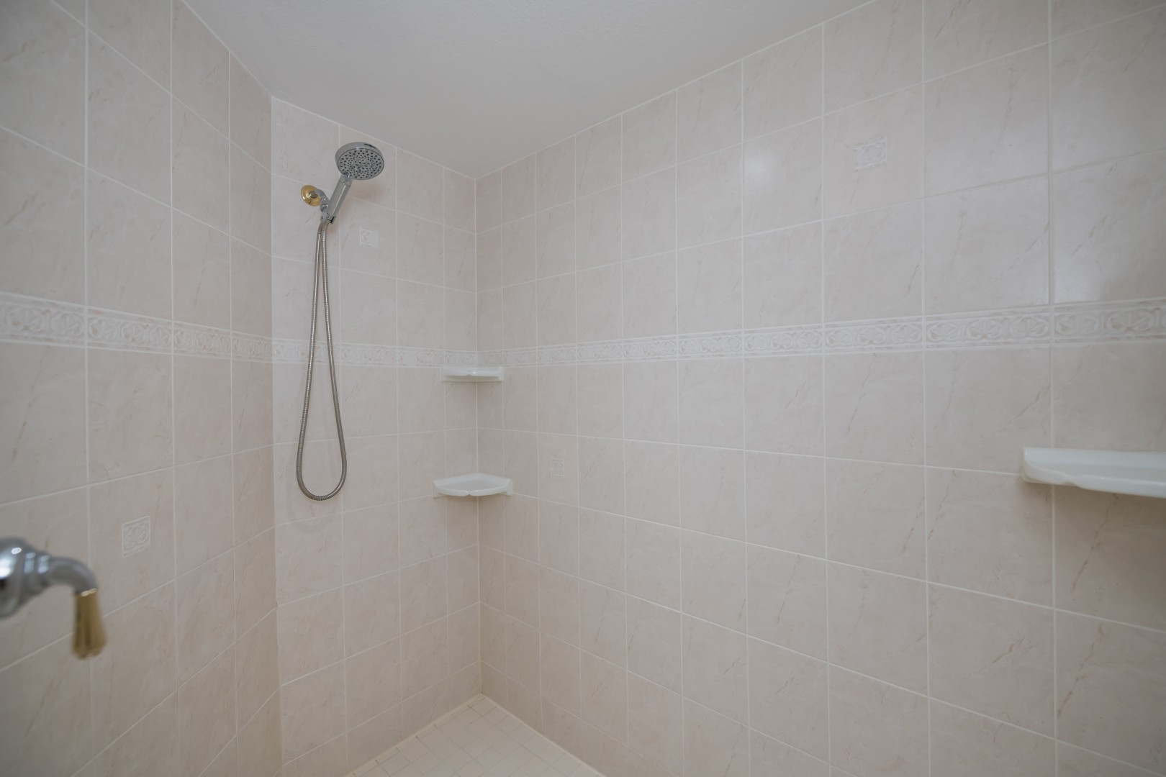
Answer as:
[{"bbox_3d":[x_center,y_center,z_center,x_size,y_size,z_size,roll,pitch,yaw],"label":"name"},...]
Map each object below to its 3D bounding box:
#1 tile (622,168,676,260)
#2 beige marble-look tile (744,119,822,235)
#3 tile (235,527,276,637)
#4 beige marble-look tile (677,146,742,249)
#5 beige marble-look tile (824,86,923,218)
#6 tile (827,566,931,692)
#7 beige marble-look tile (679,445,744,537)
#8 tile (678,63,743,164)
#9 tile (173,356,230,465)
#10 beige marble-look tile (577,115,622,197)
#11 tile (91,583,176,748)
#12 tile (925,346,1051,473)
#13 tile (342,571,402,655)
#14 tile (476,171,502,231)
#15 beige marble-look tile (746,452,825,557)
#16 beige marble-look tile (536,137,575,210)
[{"bbox_3d":[0.218,-0.560,1.477,0.200,0.250,0.009,0,0,39],"label":"tile"},{"bbox_3d":[0.526,-0.551,1.200,0.199,0.256,0.009,0,0,39],"label":"beige marble-look tile"},{"bbox_3d":[-0.979,0.571,1.354,0.010,0.256,0.200,0,0,-6],"label":"tile"},{"bbox_3d":[0.370,-0.550,1.328,0.199,0.256,0.010,0,0,39],"label":"beige marble-look tile"},{"bbox_3d":[0.683,-0.551,1.076,0.199,0.256,0.010,0,0,39],"label":"beige marble-look tile"},{"bbox_3d":[0.697,0.562,1.080,0.200,0.256,0.010,0,0,39],"label":"tile"},{"bbox_3d":[0.377,0.303,1.333,0.199,0.256,0.009,0,0,39],"label":"beige marble-look tile"},{"bbox_3d":[0.368,-0.794,1.327,0.199,0.228,0.010,0,0,39],"label":"tile"},{"bbox_3d":[-0.962,0.052,1.151,0.009,0.250,0.200,0,0,-5],"label":"tile"},{"bbox_3d":[0.056,-0.801,1.586,0.200,0.240,0.010,0,0,39],"label":"beige marble-look tile"},{"bbox_3d":[-0.928,0.567,0.940,0.010,0.254,0.196,0,1,-6],"label":"tile"},{"bbox_3d":[0.845,0.043,0.954,0.199,0.256,0.010,0,0,39],"label":"tile"},{"bbox_3d":[-0.768,0.817,1.660,0.010,0.254,0.196,0,1,43],"label":"tile"},{"bbox_3d":[-0.397,-0.795,1.927,0.165,0.233,0.010,0,1,39],"label":"tile"},{"bbox_3d":[0.533,0.300,1.198,0.197,0.254,0.010,0,1,39],"label":"beige marble-look tile"},{"bbox_3d":[-0.101,-0.813,1.730,0.200,0.235,0.009,0,0,39],"label":"beige marble-look tile"}]

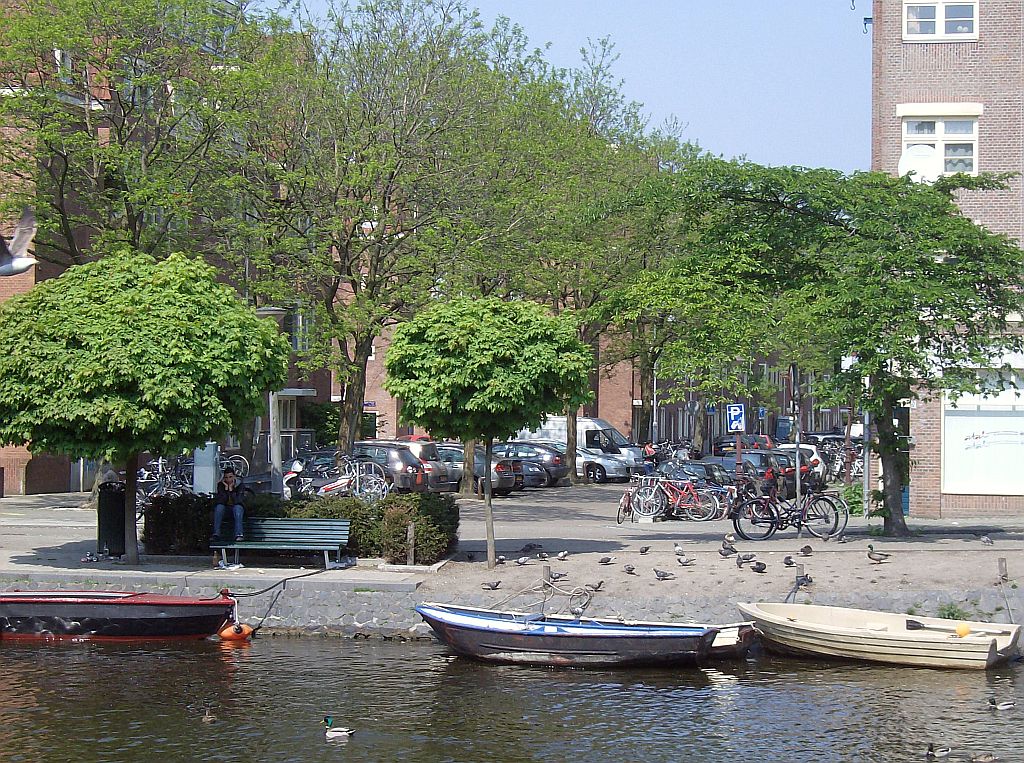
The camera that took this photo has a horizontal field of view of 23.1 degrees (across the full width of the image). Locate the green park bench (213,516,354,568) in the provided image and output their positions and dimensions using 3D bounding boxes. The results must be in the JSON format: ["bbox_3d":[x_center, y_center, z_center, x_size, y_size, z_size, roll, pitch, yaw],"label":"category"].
[{"bbox_3d":[-3.534,2.473,38.300,2.000,0.770,0.620,0,-1,11],"label":"green park bench"}]

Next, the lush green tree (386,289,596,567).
[{"bbox_3d":[-0.366,0.747,37.500,3.100,4.000,3.100,1,-1,0],"label":"lush green tree"}]

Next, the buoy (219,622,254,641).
[{"bbox_3d":[-3.844,3.502,35.000,0.500,0.270,0.420,0,-1,0],"label":"buoy"}]

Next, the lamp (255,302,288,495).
[{"bbox_3d":[-4.601,0.657,48.500,0.620,4.200,0.620,1,-1,0],"label":"lamp"}]

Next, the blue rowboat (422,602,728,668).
[{"bbox_3d":[0.751,3.372,33.297,4.300,0.660,1.550,0,-1,22],"label":"blue rowboat"}]

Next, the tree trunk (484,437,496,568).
[{"bbox_3d":[-0.321,1.809,37.500,0.140,1.980,0.140,1,-1,0],"label":"tree trunk"}]

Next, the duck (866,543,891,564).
[{"bbox_3d":[5.742,2.710,39.300,0.400,0.310,0.170,1,-1,-5],"label":"duck"}]

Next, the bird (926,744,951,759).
[{"bbox_3d":[4.131,3.589,24.300,0.340,0.170,0.160,1,-1,-45],"label":"bird"}]

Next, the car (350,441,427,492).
[{"bbox_3d":[-4.506,2.447,70.000,4.300,1.520,1.760,0,-1,31],"label":"car"}]

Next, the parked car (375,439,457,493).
[{"bbox_3d":[-3.711,2.575,76.000,4.300,1.500,1.750,0,-1,28],"label":"parked car"}]

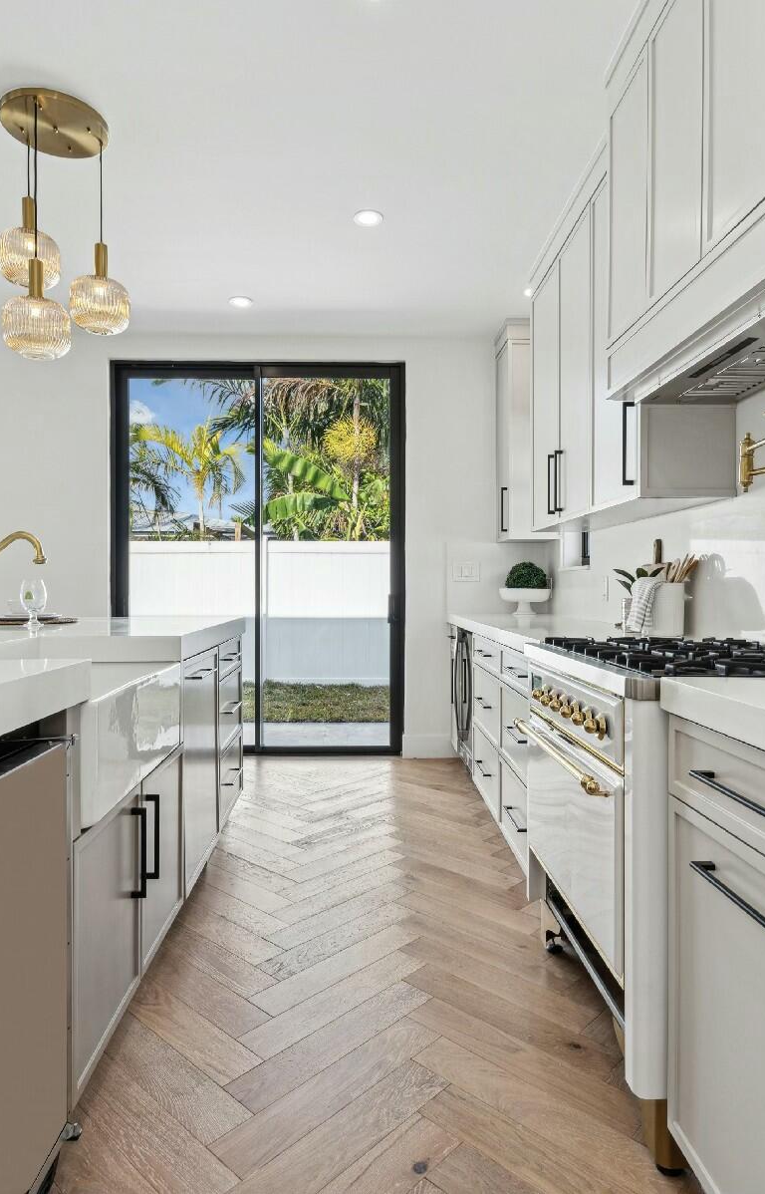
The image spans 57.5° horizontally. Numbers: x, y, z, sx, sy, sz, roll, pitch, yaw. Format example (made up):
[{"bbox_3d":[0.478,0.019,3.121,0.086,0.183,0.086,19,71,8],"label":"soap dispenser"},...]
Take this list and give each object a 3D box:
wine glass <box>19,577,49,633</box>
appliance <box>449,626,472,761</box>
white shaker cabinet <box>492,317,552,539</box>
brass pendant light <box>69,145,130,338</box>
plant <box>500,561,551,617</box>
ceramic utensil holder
[{"bbox_3d":[-1.339,0.019,2.677,0.103,0.183,0.103,0,1,-2],"label":"wine glass"},{"bbox_3d":[0.727,0.599,3.797,0.580,0.840,0.460,0,1,-2],"label":"appliance"},{"bbox_3d":[0.868,-0.954,4.177,0.349,1.245,0.410,0,1,-2],"label":"white shaker cabinet"},{"bbox_3d":[-0.981,-1.253,2.430,0.205,0.657,0.205,0,1,-2],"label":"brass pendant light"},{"bbox_3d":[0.854,-0.050,4.163,0.303,0.318,0.303,0,1,-2],"label":"plant"},{"bbox_3d":[0.988,0.048,2.458,0.160,0.186,0.160,0,1,-2],"label":"ceramic utensil holder"}]

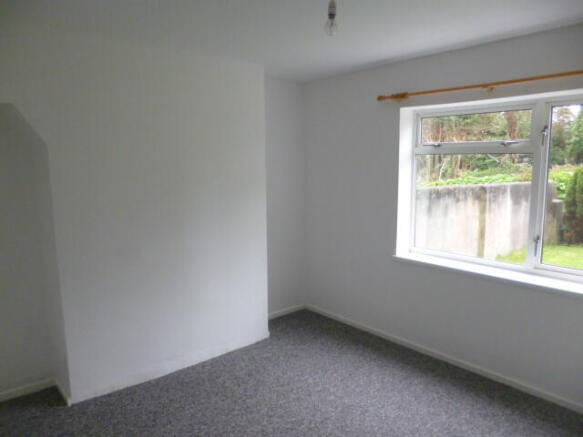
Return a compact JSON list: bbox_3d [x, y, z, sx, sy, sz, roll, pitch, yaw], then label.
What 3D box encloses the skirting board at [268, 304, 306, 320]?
[{"bbox_3d":[-0.135,1.001,4.185,0.710,0.062,0.020,-6,10,-38],"label":"skirting board"}]

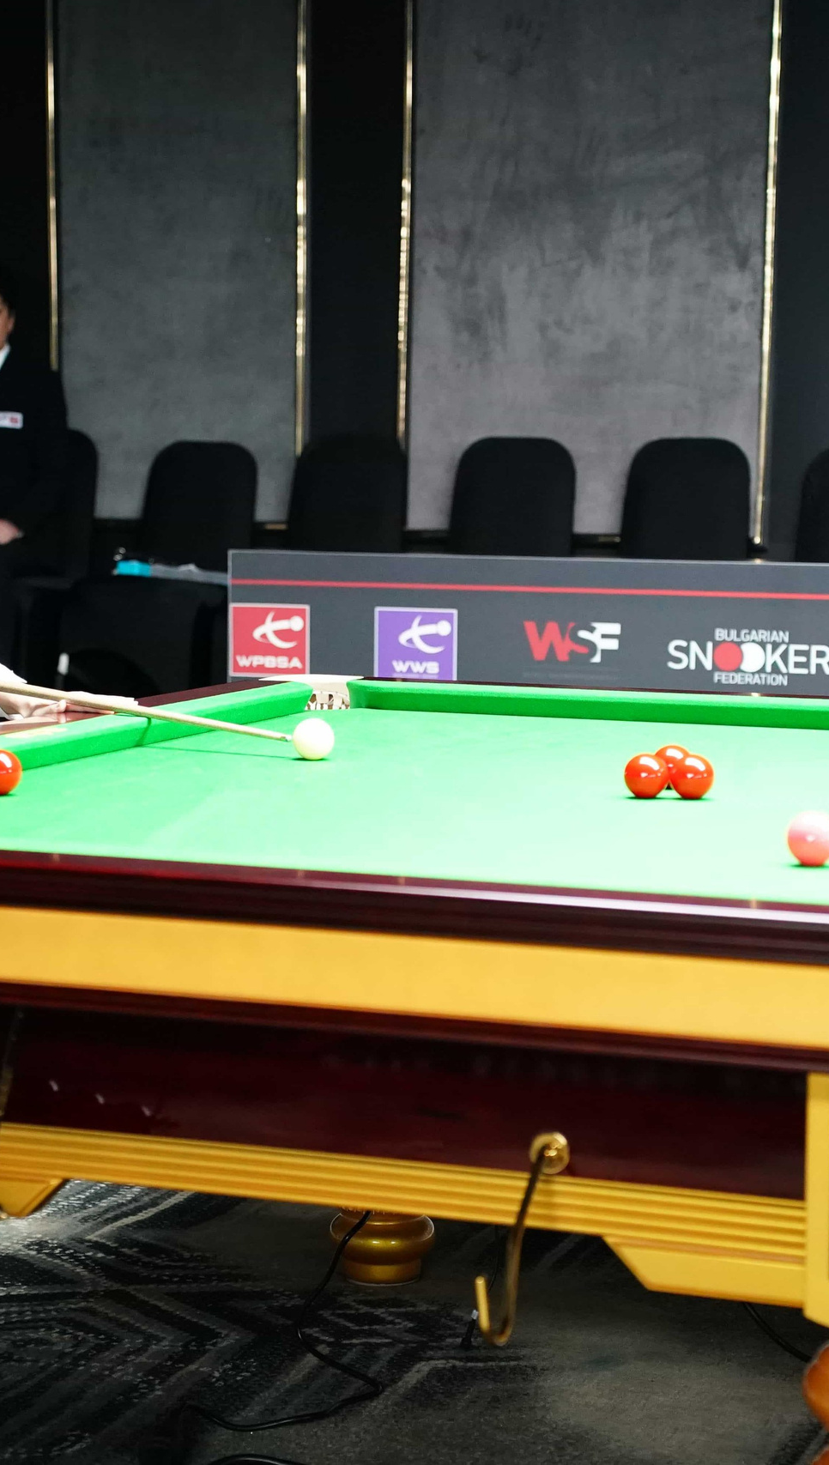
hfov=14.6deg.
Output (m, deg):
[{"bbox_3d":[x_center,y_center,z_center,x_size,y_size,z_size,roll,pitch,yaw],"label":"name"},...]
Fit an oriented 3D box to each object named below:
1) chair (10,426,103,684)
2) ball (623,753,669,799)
[{"bbox_3d":[-1.100,-0.374,8.785,0.430,0.900,0.520,2,6,15],"label":"chair"},{"bbox_3d":[0.277,0.051,3.845,0.052,0.052,0.052,1,6,0],"label":"ball"}]

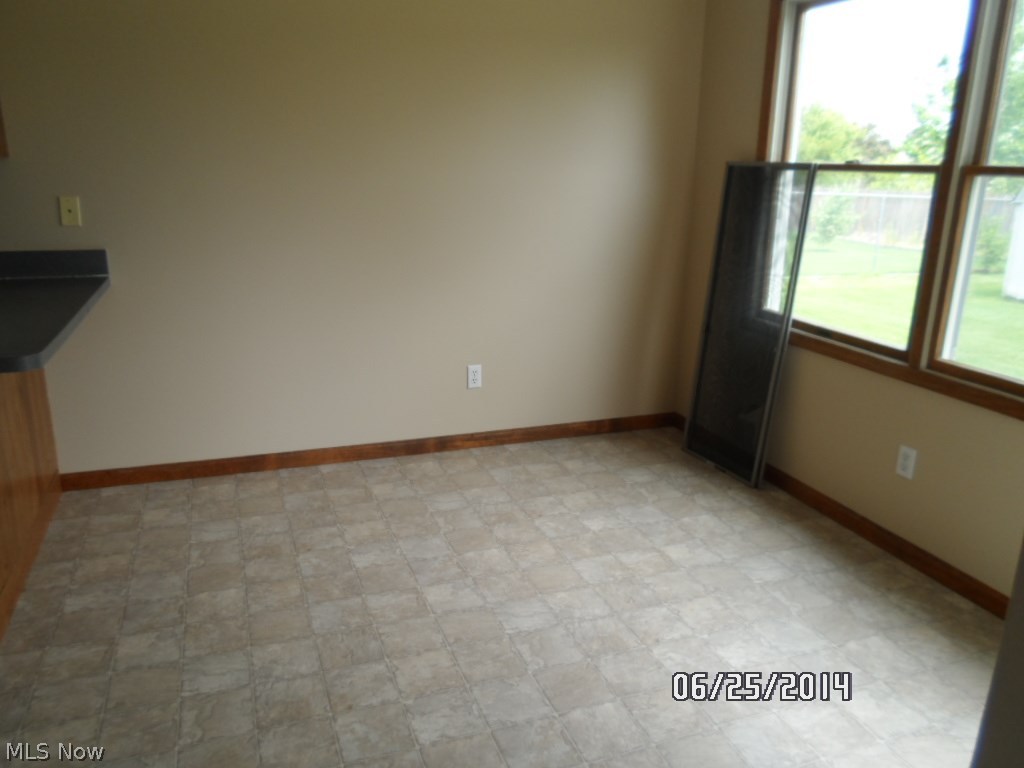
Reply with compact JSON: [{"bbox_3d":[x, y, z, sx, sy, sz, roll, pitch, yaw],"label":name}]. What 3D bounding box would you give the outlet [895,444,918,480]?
[{"bbox_3d":[1.436,0.284,2.691,0.010,0.114,0.070,-5,18,-20],"label":"outlet"}]

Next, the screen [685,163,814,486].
[{"bbox_3d":[1.058,-0.278,3.386,0.018,1.407,0.493,-3,17,-28],"label":"screen"}]

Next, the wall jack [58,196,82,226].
[{"bbox_3d":[-1.706,-0.667,2.855,0.070,0.114,0.010,-5,18,-20],"label":"wall jack"}]

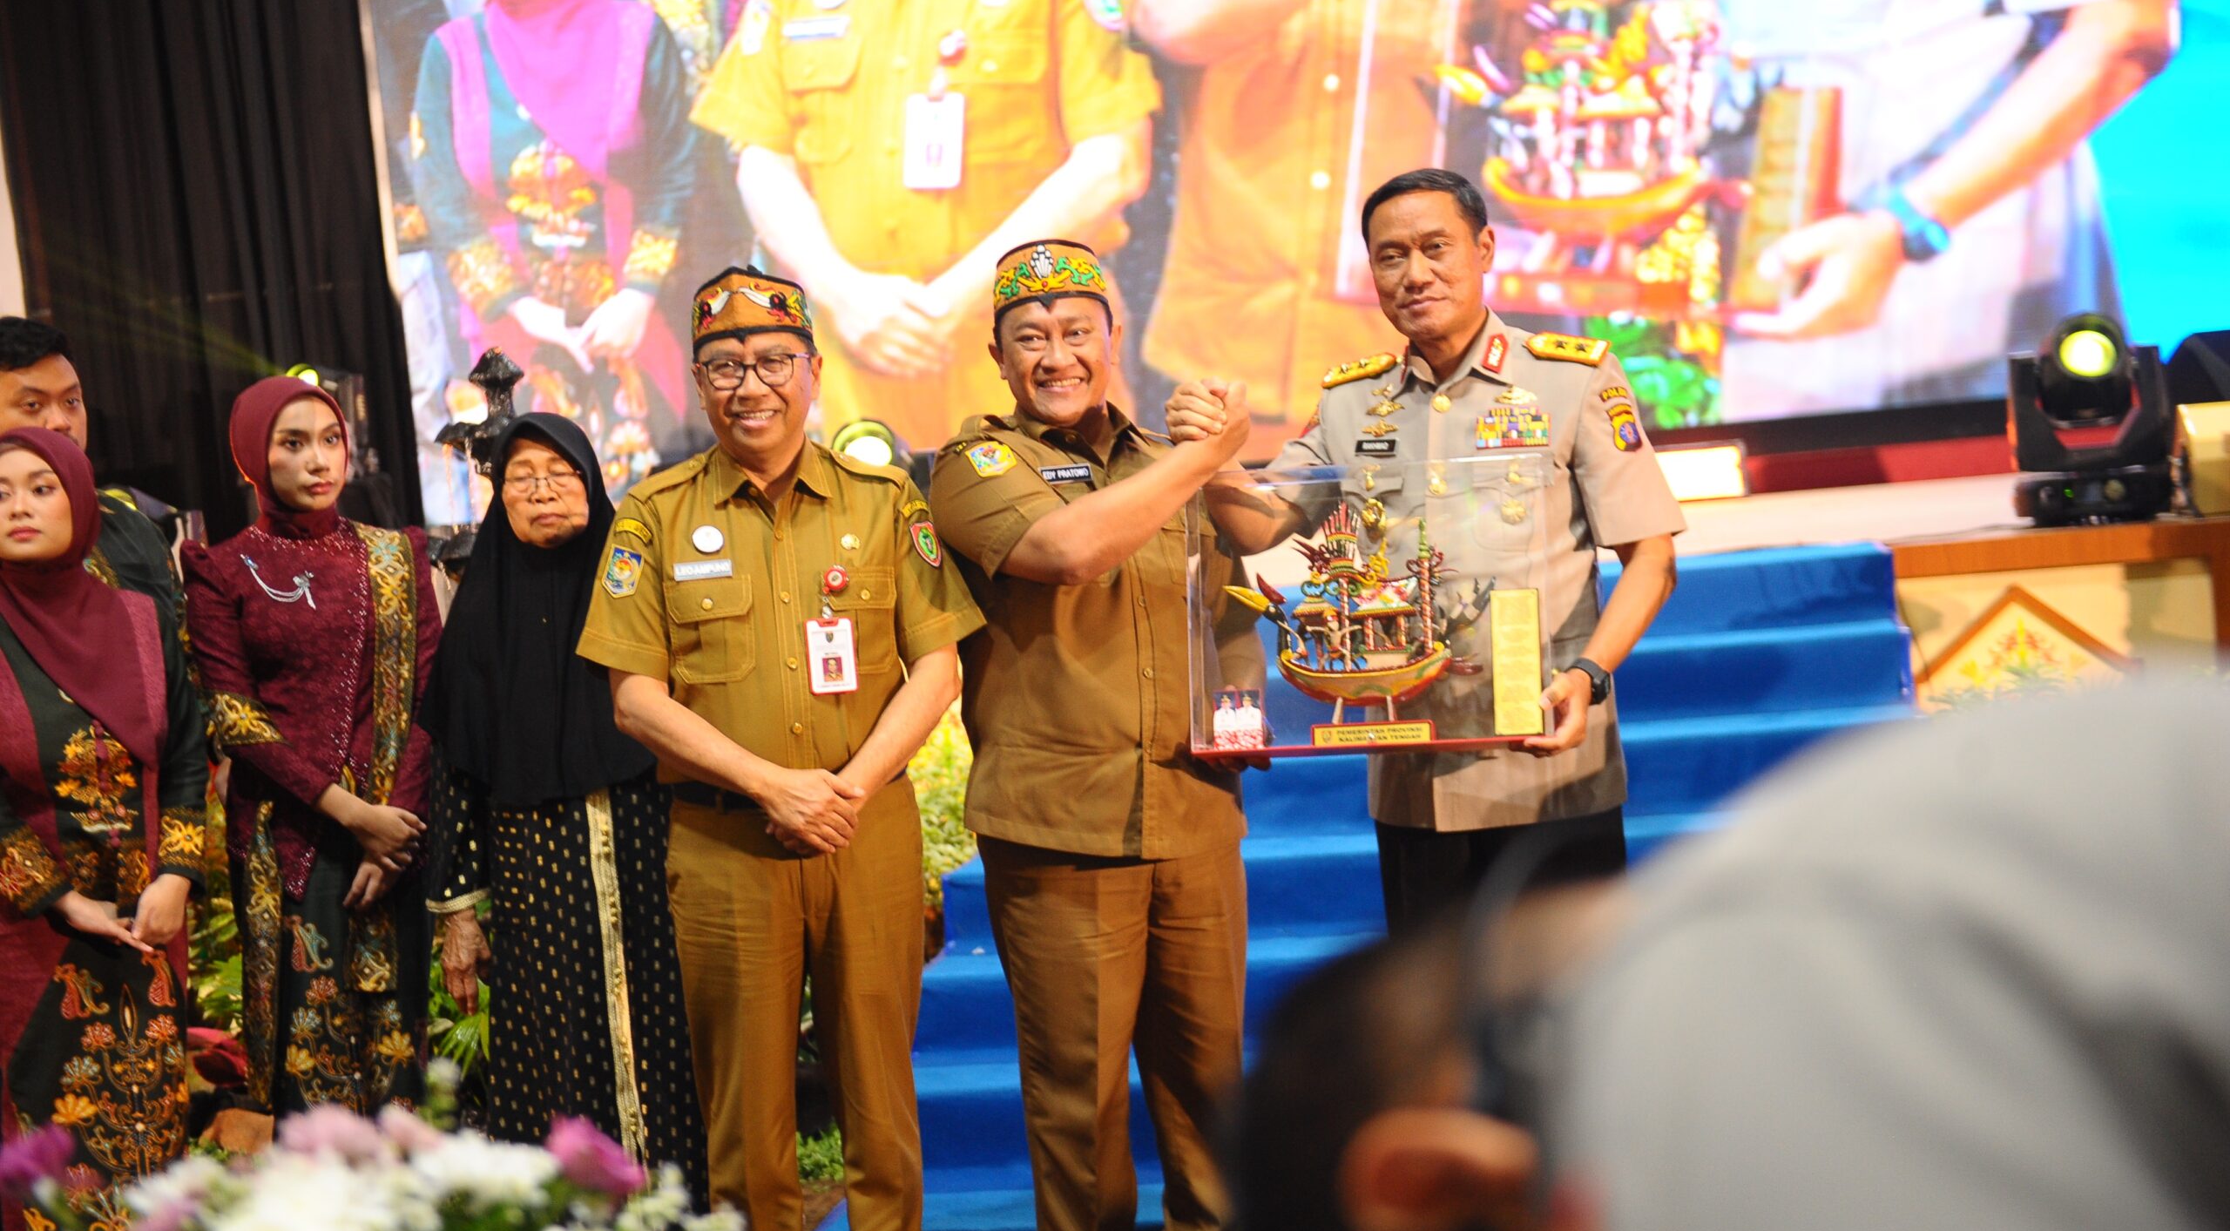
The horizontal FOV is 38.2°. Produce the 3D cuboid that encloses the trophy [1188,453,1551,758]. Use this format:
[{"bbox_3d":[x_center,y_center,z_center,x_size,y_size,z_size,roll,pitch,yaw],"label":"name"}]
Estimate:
[{"bbox_3d":[0.374,-0.011,4.680,0.515,0.400,0.250,-2,2,-5],"label":"trophy"}]

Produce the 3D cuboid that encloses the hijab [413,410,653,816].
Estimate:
[{"bbox_3d":[-0.933,-0.007,5.250,0.400,0.650,0.340,-6,3,-18],"label":"hijab"}]

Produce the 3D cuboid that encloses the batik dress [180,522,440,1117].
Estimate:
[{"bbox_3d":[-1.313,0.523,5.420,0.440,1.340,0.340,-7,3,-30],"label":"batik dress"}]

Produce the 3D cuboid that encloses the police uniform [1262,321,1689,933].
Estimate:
[{"bbox_3d":[0.582,0.291,4.920,0.580,1.430,0.420,-4,3,22],"label":"police uniform"}]

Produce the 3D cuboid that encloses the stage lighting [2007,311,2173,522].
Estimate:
[{"bbox_3d":[2.184,-0.438,7.200,0.340,0.460,0.300,-5,3,12],"label":"stage lighting"}]

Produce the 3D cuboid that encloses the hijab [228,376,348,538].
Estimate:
[{"bbox_3d":[-1.384,-0.264,5.400,0.200,0.270,0.240,-7,3,-36],"label":"hijab"}]

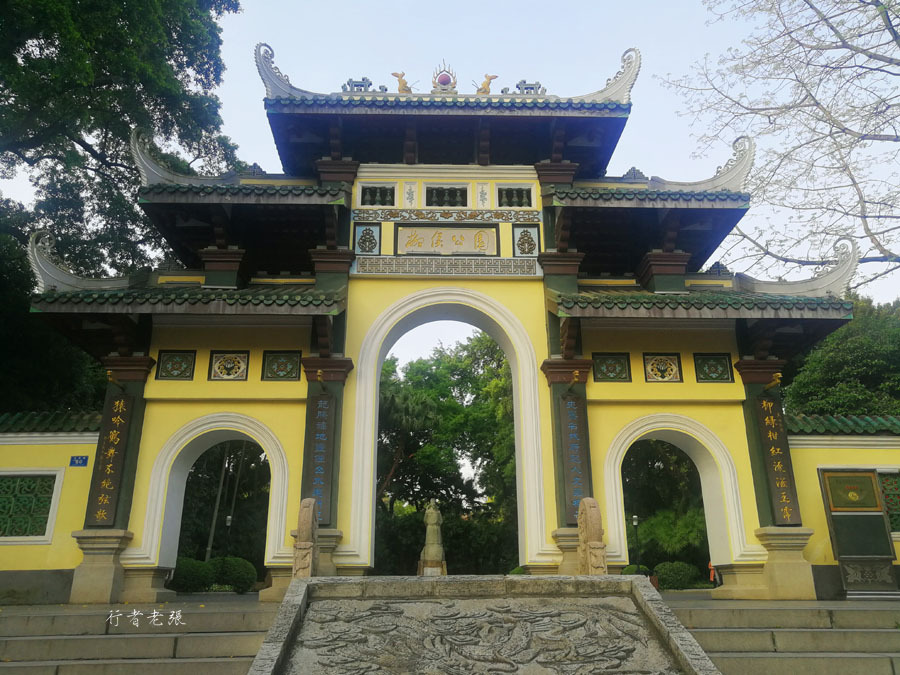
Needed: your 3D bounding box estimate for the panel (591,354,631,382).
[{"bbox_3d":[2.847,0.536,12.386,0.665,0.535,0.100,0,-20,-2],"label":"panel"}]

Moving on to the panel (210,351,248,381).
[{"bbox_3d":[-3.833,0.494,12.201,0.687,0.545,0.100,0,-20,-2],"label":"panel"}]

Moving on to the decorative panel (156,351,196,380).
[{"bbox_3d":[-4.746,0.491,12.175,0.659,0.540,0.100,0,-20,-2],"label":"decorative panel"}]

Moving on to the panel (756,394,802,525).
[{"bbox_3d":[4.723,1.746,10.074,0.372,1.817,0.060,0,-19,-2],"label":"panel"}]

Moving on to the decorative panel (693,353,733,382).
[{"bbox_3d":[4.082,0.472,10.836,0.591,0.469,0.070,0,-19,-2],"label":"decorative panel"}]

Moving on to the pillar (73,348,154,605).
[{"bbox_3d":[-5.393,2.269,11.419,0.769,3.854,0.820,0,-20,-2],"label":"pillar"}]

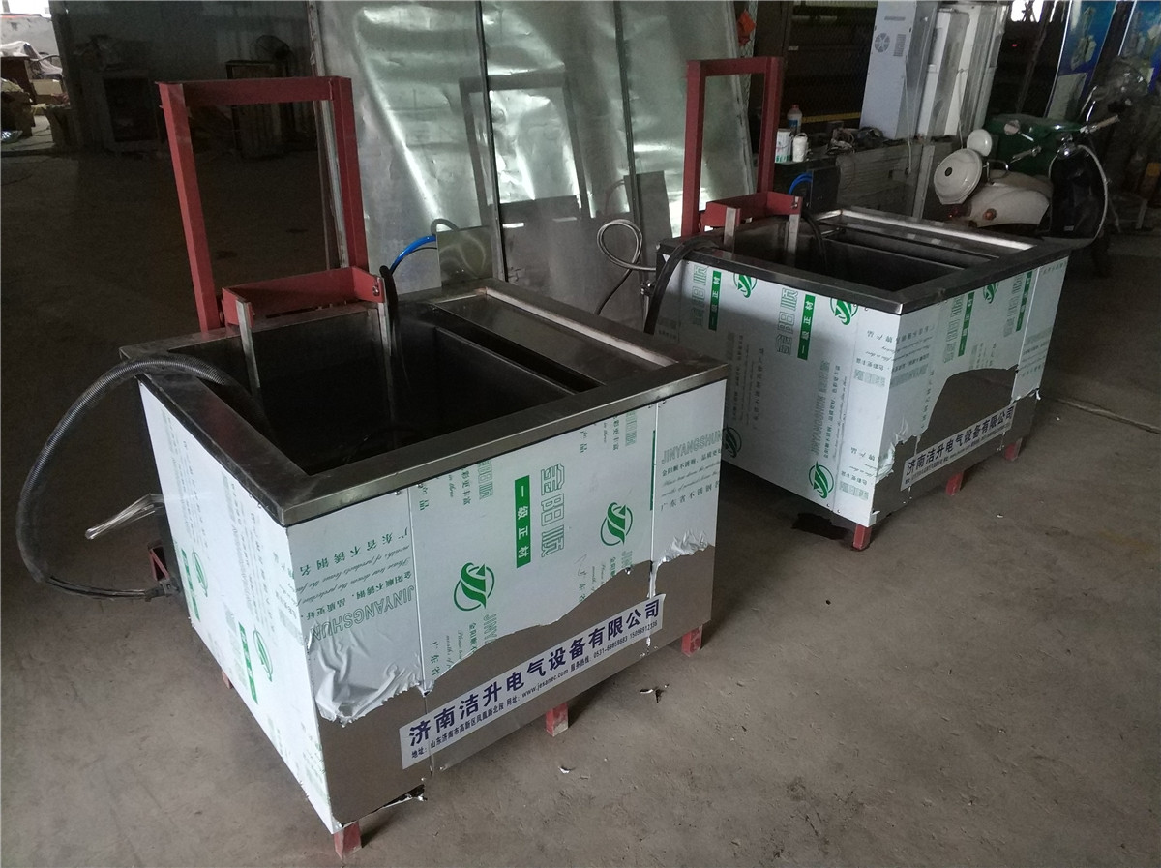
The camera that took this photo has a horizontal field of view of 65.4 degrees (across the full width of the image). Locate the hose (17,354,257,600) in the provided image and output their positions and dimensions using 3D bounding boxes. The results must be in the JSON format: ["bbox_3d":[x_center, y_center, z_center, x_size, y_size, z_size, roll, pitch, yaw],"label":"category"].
[{"bbox_3d":[-1.099,0.162,2.395,0.658,0.764,0.306,0,25,0],"label":"hose"}]

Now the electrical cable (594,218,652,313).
[{"bbox_3d":[0.184,-0.649,3.542,0.252,0.387,0.161,0,25,0],"label":"electrical cable"}]

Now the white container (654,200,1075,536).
[{"bbox_3d":[1.071,-0.359,3.594,1.151,0.782,1.052,-19,31,-36],"label":"white container"}]

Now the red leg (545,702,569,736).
[{"bbox_3d":[-0.056,0.661,2.119,0.044,0.072,0.037,-19,31,-35],"label":"red leg"}]

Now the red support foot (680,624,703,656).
[{"bbox_3d":[0.293,0.541,2.379,0.044,0.072,0.037,-19,31,-35],"label":"red support foot"}]

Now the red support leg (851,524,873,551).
[{"bbox_3d":[0.890,0.319,2.855,0.044,0.075,0.037,-20,32,-36],"label":"red support leg"}]

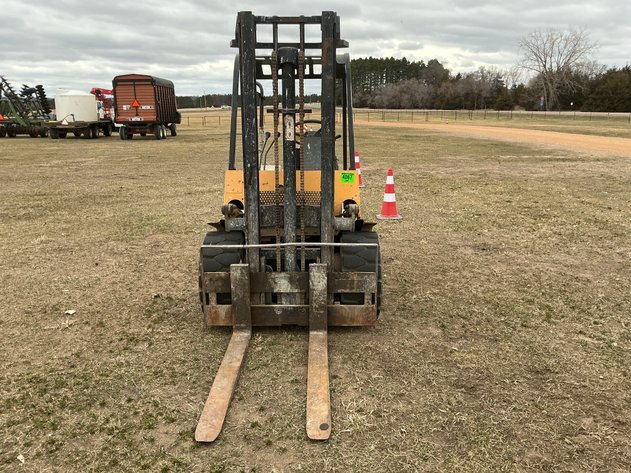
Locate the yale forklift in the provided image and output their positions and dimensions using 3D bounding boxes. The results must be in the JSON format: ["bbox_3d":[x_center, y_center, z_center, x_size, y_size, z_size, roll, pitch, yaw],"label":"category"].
[{"bbox_3d":[-0.185,-0.512,4.092,1.400,2.190,3.850,0,14,0],"label":"yale forklift"}]

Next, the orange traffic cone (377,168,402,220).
[{"bbox_3d":[1.075,-0.601,7.383,0.380,0.720,0.380,0,14,0],"label":"orange traffic cone"}]

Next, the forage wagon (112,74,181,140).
[{"bbox_3d":[-9.050,-7.066,28.023,2.250,3.100,6.100,-2,15,-6],"label":"forage wagon"}]

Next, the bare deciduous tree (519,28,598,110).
[{"bbox_3d":[53.600,-36.399,112.475,15.800,17.000,15.500,0,14,0],"label":"bare deciduous tree"}]

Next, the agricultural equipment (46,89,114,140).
[{"bbox_3d":[-12.850,-6.806,28.194,2.300,2.550,4.900,-2,15,-8],"label":"agricultural equipment"}]

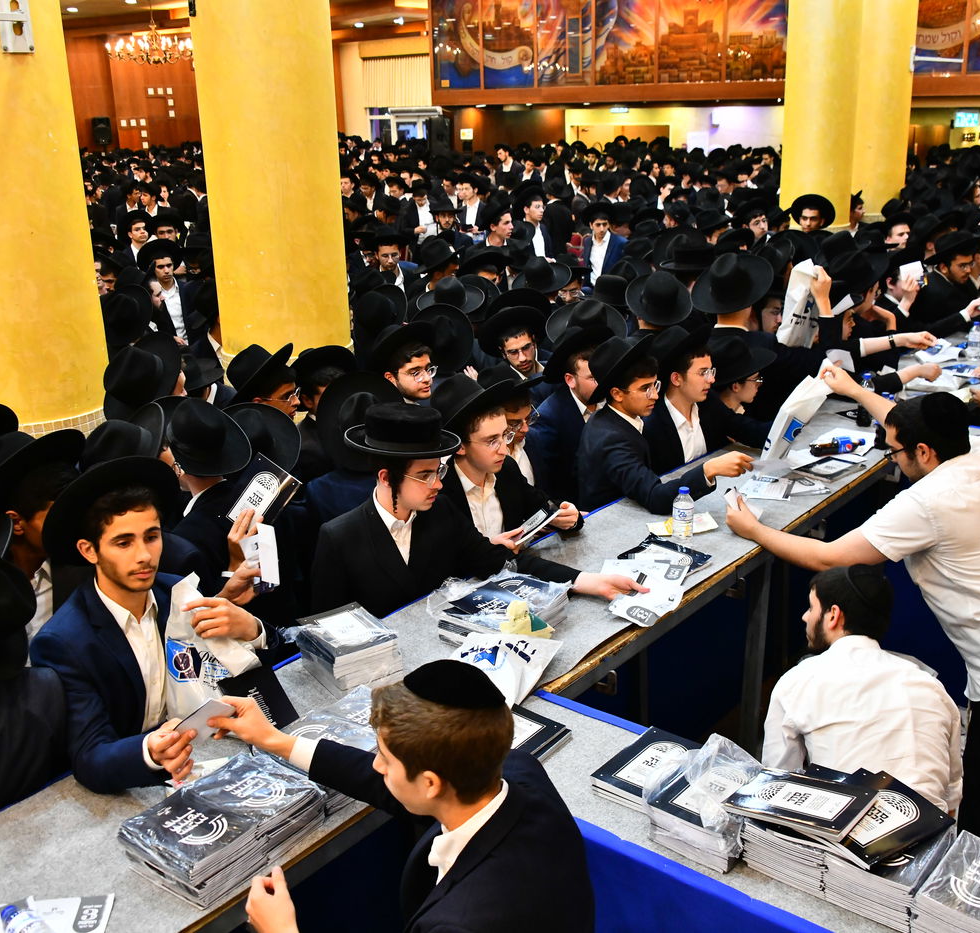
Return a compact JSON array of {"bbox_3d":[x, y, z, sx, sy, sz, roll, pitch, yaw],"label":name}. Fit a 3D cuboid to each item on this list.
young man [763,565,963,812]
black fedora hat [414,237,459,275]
[{"bbox_3d":[0.825,0.857,2.846,0.520,1.340,0.780,-7,19,-17],"label":"young man"},{"bbox_3d":[-0.319,-1.277,6.550,0.350,0.145,0.310,-28,19,0],"label":"black fedora hat"}]

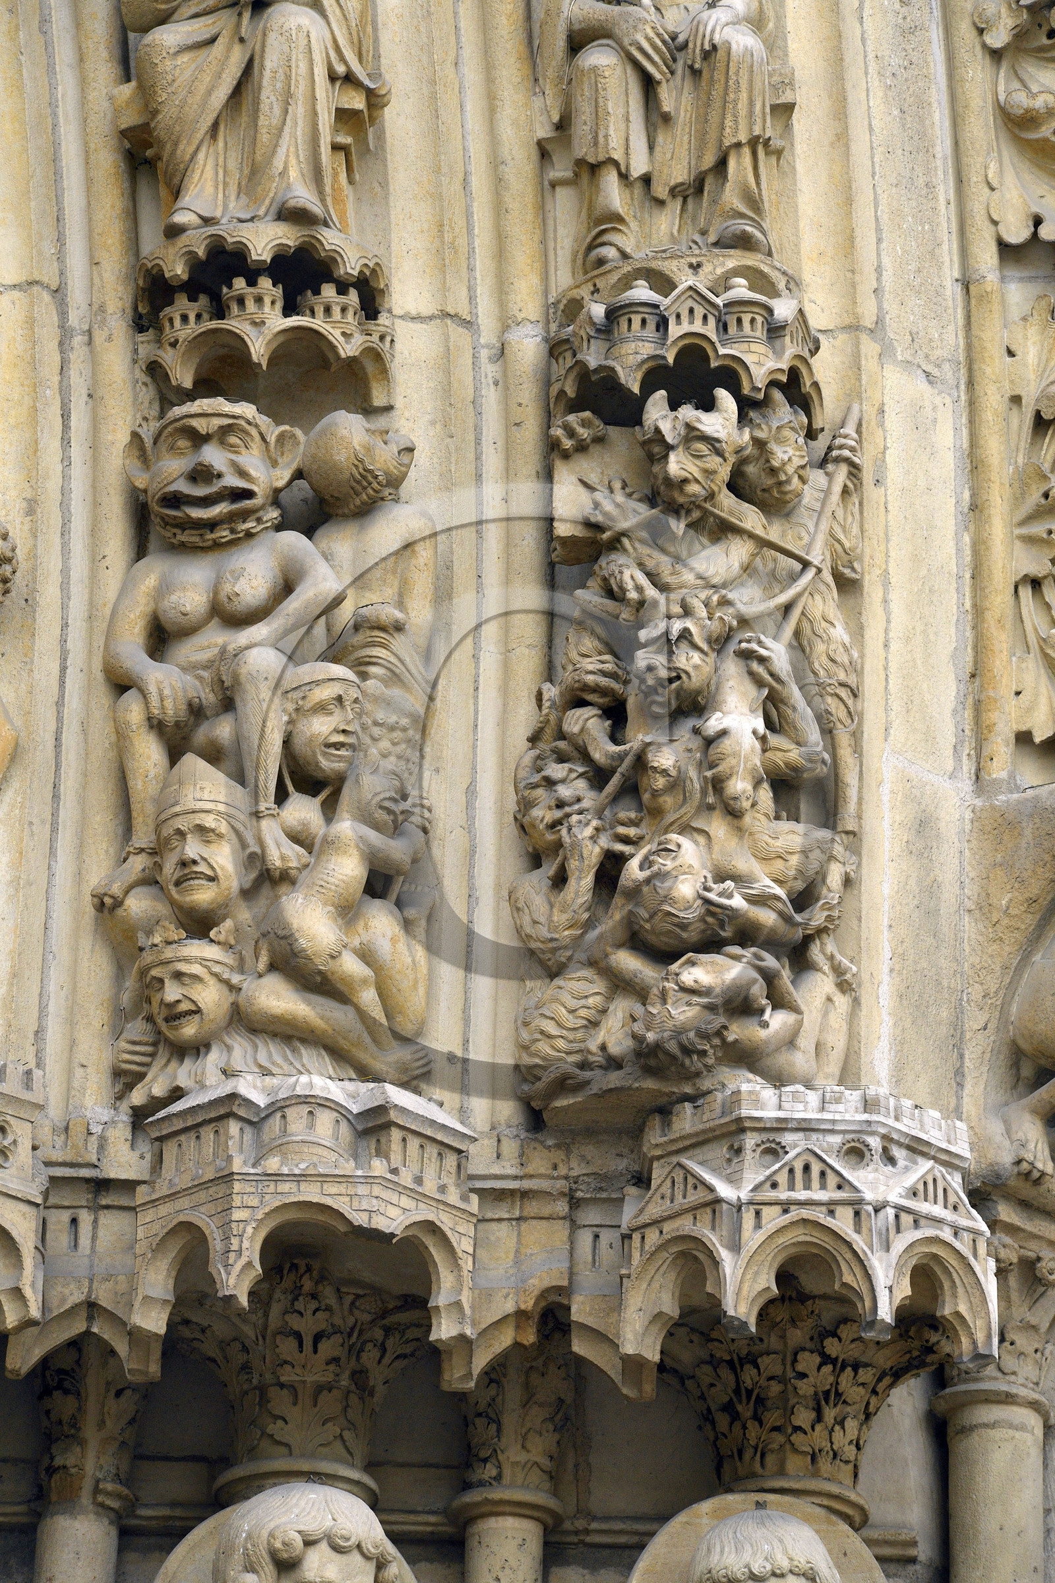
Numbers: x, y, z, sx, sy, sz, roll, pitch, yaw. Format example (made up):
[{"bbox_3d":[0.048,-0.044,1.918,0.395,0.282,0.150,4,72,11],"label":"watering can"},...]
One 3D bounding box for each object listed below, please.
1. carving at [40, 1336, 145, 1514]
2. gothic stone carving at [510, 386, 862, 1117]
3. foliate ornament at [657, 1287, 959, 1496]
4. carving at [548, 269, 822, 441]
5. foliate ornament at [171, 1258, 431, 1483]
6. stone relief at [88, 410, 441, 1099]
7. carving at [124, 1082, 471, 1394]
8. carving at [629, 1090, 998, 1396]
[{"bbox_3d":[-0.724,1.045,13.516,0.180,0.330,0.170,2,-23,-5],"label":"carving"},{"bbox_3d":[0.249,-0.067,12.687,0.526,1.117,0.360,1,-23,0],"label":"gothic stone carving"},{"bbox_3d":[0.461,1.009,13.534,0.470,0.340,0.420,2,-23,-5],"label":"foliate ornament"},{"bbox_3d":[0.277,-0.750,14.246,0.460,0.290,0.260,2,-23,-5],"label":"carving"},{"bbox_3d":[-0.375,0.978,13.468,0.430,0.330,0.400,2,-23,-5],"label":"foliate ornament"},{"bbox_3d":[-0.399,-0.064,12.680,0.496,1.084,0.360,1,-23,0],"label":"stone relief"},{"bbox_3d":[-0.370,0.737,13.438,0.580,0.490,0.360,2,-23,-5],"label":"carving"},{"bbox_3d":[0.466,0.755,13.510,0.620,0.490,0.360,2,-23,-5],"label":"carving"}]

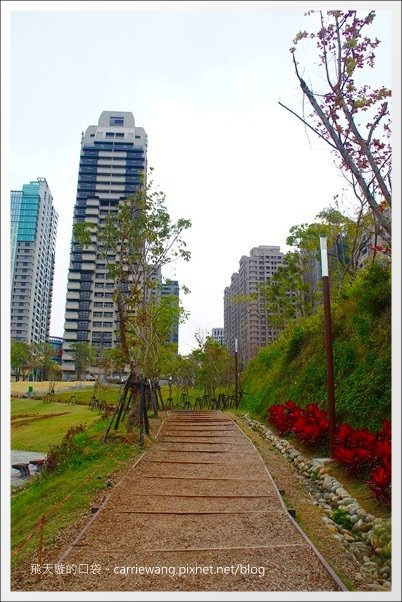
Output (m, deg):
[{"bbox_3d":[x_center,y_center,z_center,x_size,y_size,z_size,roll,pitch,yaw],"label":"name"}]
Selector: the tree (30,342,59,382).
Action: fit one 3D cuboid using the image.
[{"bbox_3d":[-28.384,11.240,82.823,5.145,7.299,5.145,0,-13,0],"label":"tree"}]

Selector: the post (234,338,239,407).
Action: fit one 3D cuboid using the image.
[{"bbox_3d":[2.020,4.104,25.955,0.110,3.868,0.110,0,-13,0],"label":"post"}]

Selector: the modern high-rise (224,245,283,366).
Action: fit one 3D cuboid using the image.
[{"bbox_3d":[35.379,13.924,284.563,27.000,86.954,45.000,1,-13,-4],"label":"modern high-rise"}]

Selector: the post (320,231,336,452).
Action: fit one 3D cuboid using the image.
[{"bbox_3d":[2.202,0.698,7.936,0.110,3.868,0.110,0,-13,0],"label":"post"}]

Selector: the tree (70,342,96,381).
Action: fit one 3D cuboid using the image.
[{"bbox_3d":[-21.305,11.055,82.782,4.778,6.934,4.778,0,-13,0],"label":"tree"}]

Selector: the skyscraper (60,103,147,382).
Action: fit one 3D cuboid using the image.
[{"bbox_3d":[-32.521,-19.650,166.425,24.963,98.323,22.000,2,-13,-6],"label":"skyscraper"}]

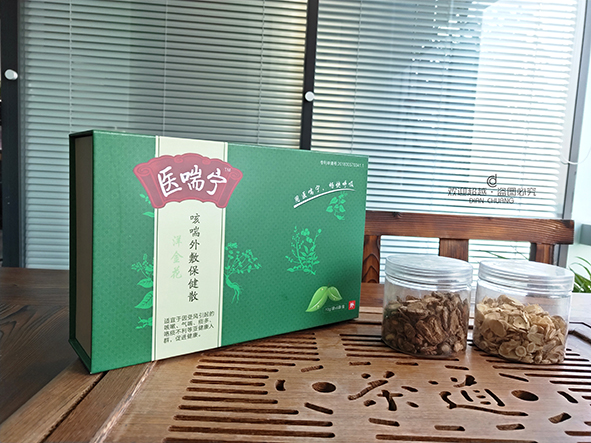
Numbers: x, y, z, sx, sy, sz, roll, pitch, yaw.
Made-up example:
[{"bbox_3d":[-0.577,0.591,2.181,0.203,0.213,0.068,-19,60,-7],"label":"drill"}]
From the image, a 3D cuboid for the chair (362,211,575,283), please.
[{"bbox_3d":[0.320,0.439,0.649,0.489,0.877,0.470,3,4,0],"label":"chair"}]

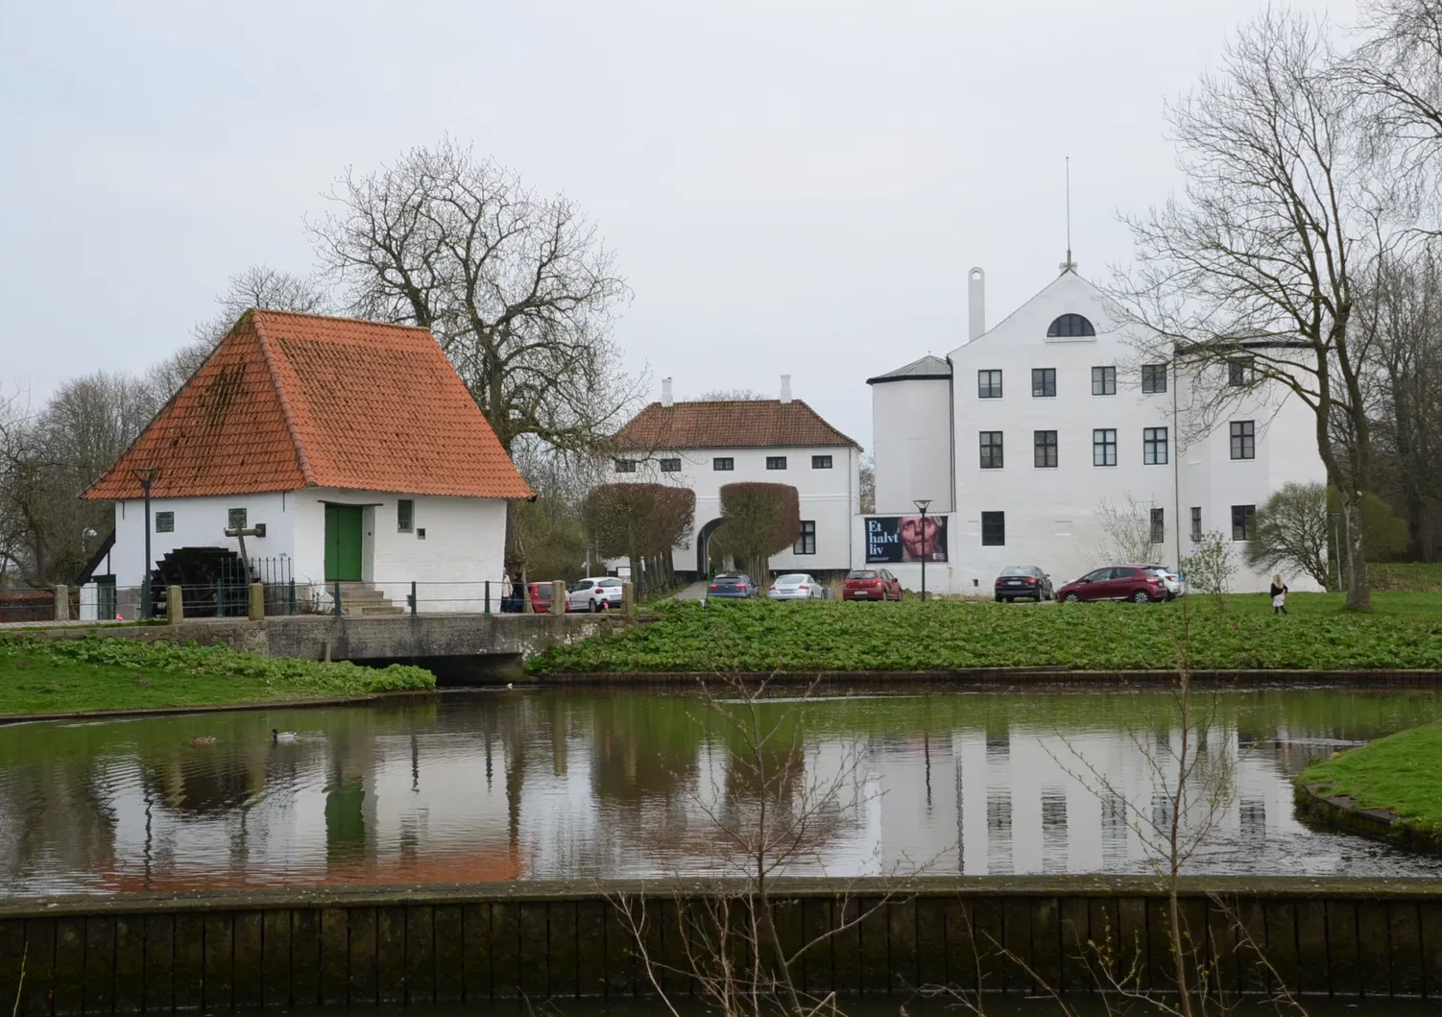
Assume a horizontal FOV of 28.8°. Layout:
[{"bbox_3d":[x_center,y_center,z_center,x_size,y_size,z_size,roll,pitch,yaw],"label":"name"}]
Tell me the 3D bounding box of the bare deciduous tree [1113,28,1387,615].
[{"bbox_3d":[16.977,-6.347,90.000,8.700,19.300,8.600,-1,-1,11],"label":"bare deciduous tree"}]

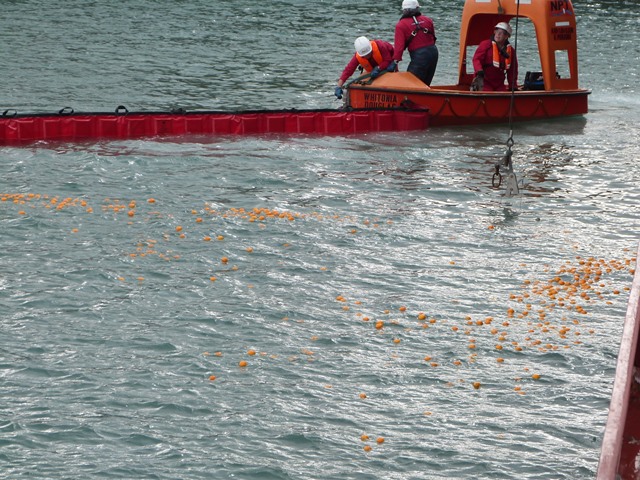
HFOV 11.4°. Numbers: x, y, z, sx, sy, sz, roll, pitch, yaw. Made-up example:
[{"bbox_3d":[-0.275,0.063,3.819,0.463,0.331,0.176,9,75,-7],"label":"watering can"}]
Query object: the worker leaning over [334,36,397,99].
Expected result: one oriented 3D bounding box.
[{"bbox_3d":[0.679,-2.364,45.957,0.750,1.150,0.880,6,11,30],"label":"worker leaning over"}]

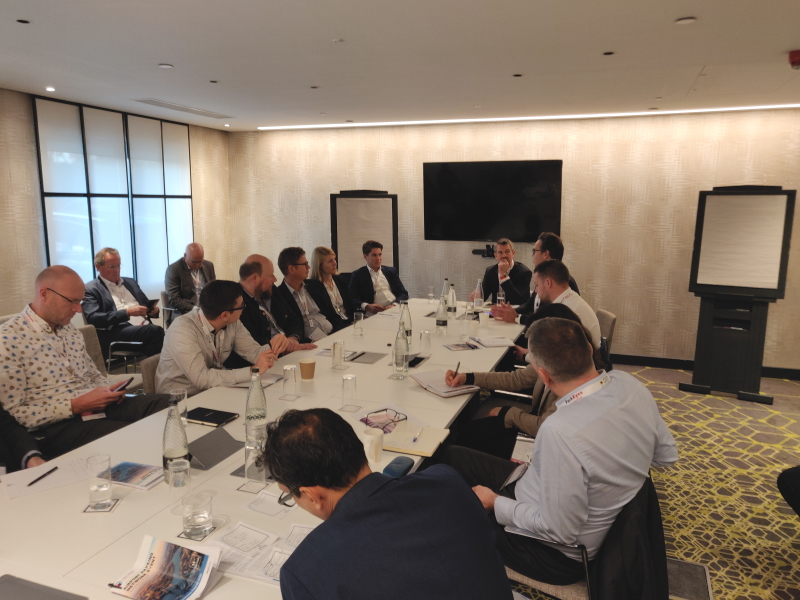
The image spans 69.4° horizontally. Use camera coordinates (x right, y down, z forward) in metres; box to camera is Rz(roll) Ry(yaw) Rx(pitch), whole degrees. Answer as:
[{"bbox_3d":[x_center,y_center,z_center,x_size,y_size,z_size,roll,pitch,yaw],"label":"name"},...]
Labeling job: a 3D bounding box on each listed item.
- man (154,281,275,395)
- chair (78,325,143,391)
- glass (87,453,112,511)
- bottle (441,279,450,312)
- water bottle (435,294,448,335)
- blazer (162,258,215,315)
[{"bbox_3d":[-1.002,0.482,3.235,0.750,1.180,0.580,6,11,29],"label":"man"},{"bbox_3d":[-1.914,0.614,3.596,0.580,0.820,0.560,4,10,21],"label":"chair"},{"bbox_3d":[-0.915,0.554,1.752,0.071,0.158,0.071,4,10,20],"label":"glass"},{"bbox_3d":[0.408,-0.040,5.147,0.081,0.286,0.081,0,9,0],"label":"bottle"},{"bbox_3d":[0.294,0.098,4.006,0.080,0.268,0.080,4,10,21],"label":"water bottle"},{"bbox_3d":[-1.971,-0.104,5.476,0.400,0.580,0.500,10,13,44],"label":"blazer"}]

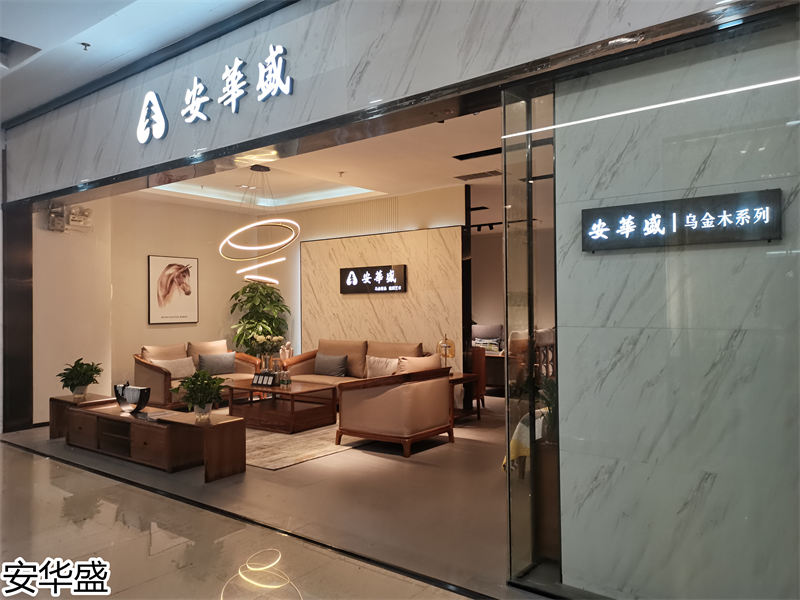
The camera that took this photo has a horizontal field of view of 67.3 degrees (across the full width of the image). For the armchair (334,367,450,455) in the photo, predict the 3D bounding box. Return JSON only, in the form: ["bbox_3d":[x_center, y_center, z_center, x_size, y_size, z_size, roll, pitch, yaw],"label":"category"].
[{"bbox_3d":[-0.066,1.104,6.328,0.956,0.838,0.794,-1,-1,37],"label":"armchair"}]

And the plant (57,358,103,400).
[{"bbox_3d":[-3.606,0.877,6.757,0.485,0.456,0.485,-1,-1,37],"label":"plant"}]

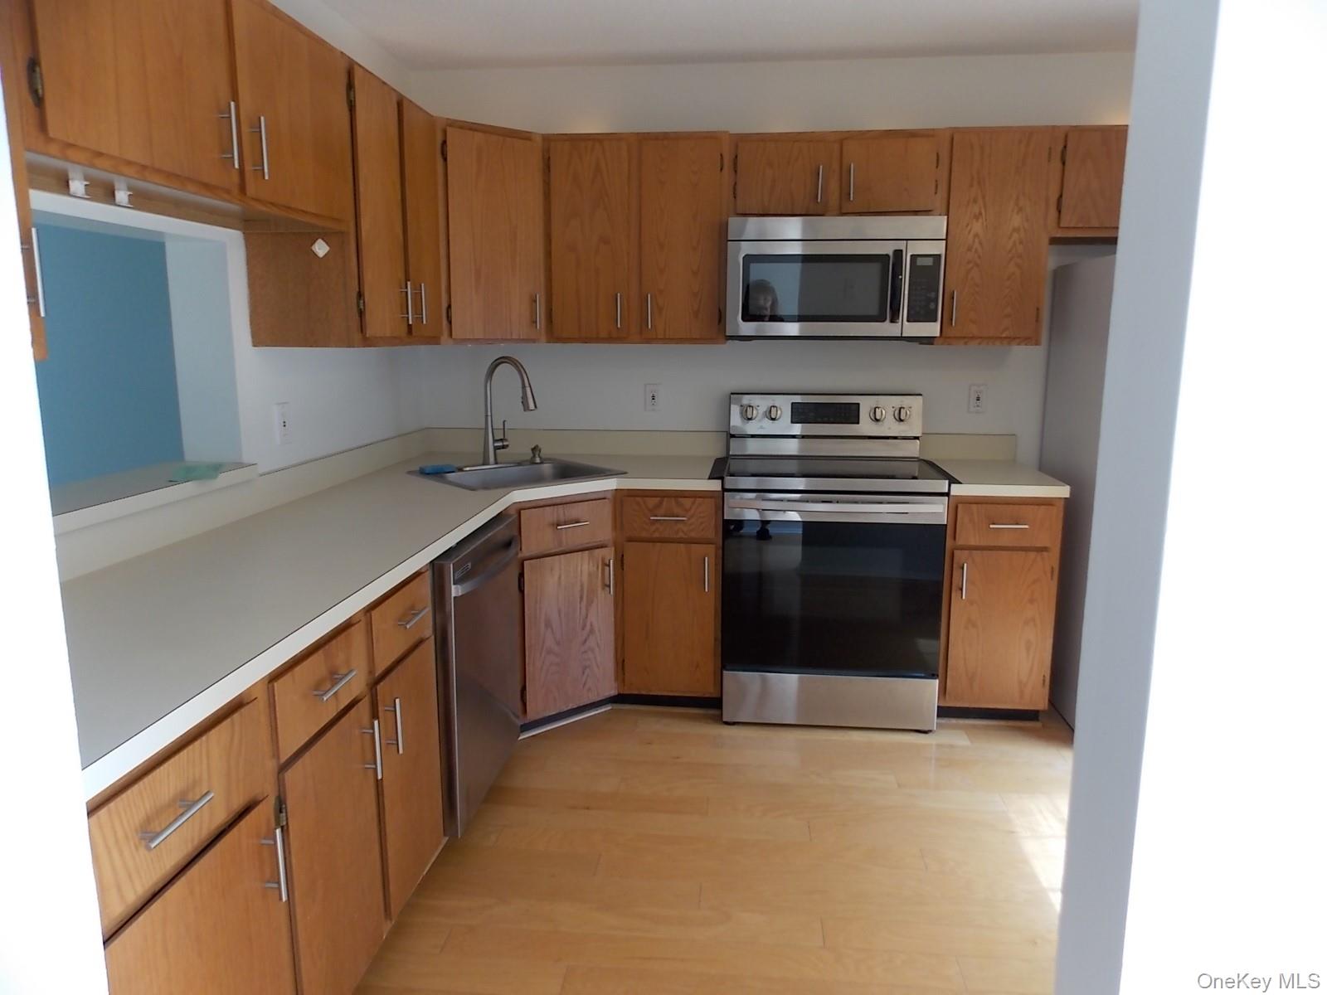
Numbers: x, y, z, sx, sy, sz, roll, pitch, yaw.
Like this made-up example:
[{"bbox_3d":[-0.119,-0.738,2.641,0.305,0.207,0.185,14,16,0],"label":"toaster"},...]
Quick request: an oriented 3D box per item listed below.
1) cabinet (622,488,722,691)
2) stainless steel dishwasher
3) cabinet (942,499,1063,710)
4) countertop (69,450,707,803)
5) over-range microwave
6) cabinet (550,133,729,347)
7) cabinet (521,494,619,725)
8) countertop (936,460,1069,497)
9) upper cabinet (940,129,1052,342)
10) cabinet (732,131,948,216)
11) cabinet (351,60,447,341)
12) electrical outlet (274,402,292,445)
[{"bbox_3d":[0.054,0.300,3.484,0.370,0.775,0.617,1,10,5],"label":"cabinet"},{"bbox_3d":[-0.829,0.500,2.741,0.600,0.830,0.600,1,10,5],"label":"stainless steel dishwasher"},{"bbox_3d":[1.196,0.334,3.368,0.387,0.796,0.630,1,10,5],"label":"cabinet"},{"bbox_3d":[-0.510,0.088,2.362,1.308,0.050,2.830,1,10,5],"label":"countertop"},{"bbox_3d":[0.625,-0.812,3.326,0.758,0.420,0.415,1,10,5],"label":"over-range microwave"},{"bbox_3d":[-0.094,-0.980,3.425,0.687,0.755,0.325,1,10,5],"label":"cabinet"},{"bbox_3d":[-0.515,0.348,3.270,0.460,0.796,0.580,-8,13,-39],"label":"cabinet"},{"bbox_3d":[1.203,-0.079,3.297,0.394,0.040,0.634,1,10,5],"label":"countertop"},{"bbox_3d":[1.195,-0.952,3.291,0.381,0.754,0.330,1,10,5],"label":"upper cabinet"},{"bbox_3d":[0.631,-1.187,3.316,0.765,0.307,0.325,1,10,5],"label":"cabinet"},{"bbox_3d":[-0.957,-0.853,2.723,0.328,0.755,0.643,1,10,5],"label":"cabinet"},{"bbox_3d":[-1.136,-0.220,2.650,0.010,0.118,0.074,1,10,5],"label":"electrical outlet"}]

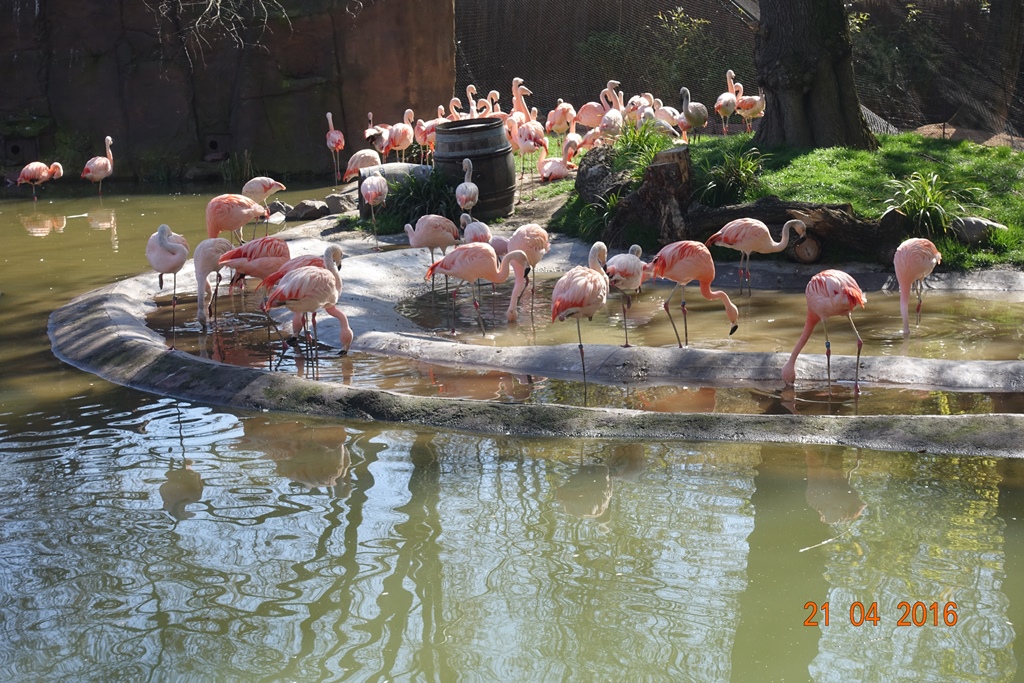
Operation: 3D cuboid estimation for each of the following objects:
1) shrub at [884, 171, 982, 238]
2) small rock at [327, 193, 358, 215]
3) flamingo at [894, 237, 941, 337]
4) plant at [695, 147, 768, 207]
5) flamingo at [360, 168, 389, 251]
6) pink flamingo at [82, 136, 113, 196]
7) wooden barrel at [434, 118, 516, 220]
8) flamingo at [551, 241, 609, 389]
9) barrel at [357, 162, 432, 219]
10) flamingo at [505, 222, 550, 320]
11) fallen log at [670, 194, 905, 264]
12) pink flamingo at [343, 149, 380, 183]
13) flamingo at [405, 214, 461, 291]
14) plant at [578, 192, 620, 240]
[{"bbox_3d":[3.484,-1.143,16.500,0.800,0.540,0.700,-1,9,0],"label":"shrub"},{"bbox_3d":[-1.975,-1.608,23.200,0.380,0.250,0.330,-1,9,0],"label":"small rock"},{"bbox_3d":[2.935,-0.414,14.401,0.250,0.694,0.460,6,13,38],"label":"flamingo"},{"bbox_3d":[1.979,-1.488,17.954,0.650,0.540,0.600,-2,10,0],"label":"plant"},{"bbox_3d":[-1.271,-1.215,18.400,0.270,0.740,0.440,0,10,10],"label":"flamingo"},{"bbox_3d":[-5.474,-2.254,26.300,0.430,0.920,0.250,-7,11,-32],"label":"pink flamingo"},{"bbox_3d":[-0.385,-1.766,20.660,0.810,0.960,0.810,-7,10,1],"label":"wooden barrel"},{"bbox_3d":[0.416,-0.128,12.261,0.270,0.980,0.460,6,12,37],"label":"flamingo"},{"bbox_3d":[-1.153,-1.474,19.800,0.740,0.620,0.620,-1,9,-9],"label":"barrel"},{"bbox_3d":[0.121,-0.508,14.600,0.280,0.740,0.500,3,10,25],"label":"flamingo"},{"bbox_3d":[2.381,-0.951,17.154,1.980,0.546,0.500,-2,10,-3],"label":"fallen log"},{"bbox_3d":[-1.718,-1.874,23.200,0.550,0.760,0.250,-2,10,-5],"label":"pink flamingo"},{"bbox_3d":[-0.630,-0.674,15.780,0.480,0.667,0.270,-4,10,-10],"label":"flamingo"},{"bbox_3d":[0.787,-1.124,17.900,0.390,0.440,0.370,-1,9,0],"label":"plant"}]

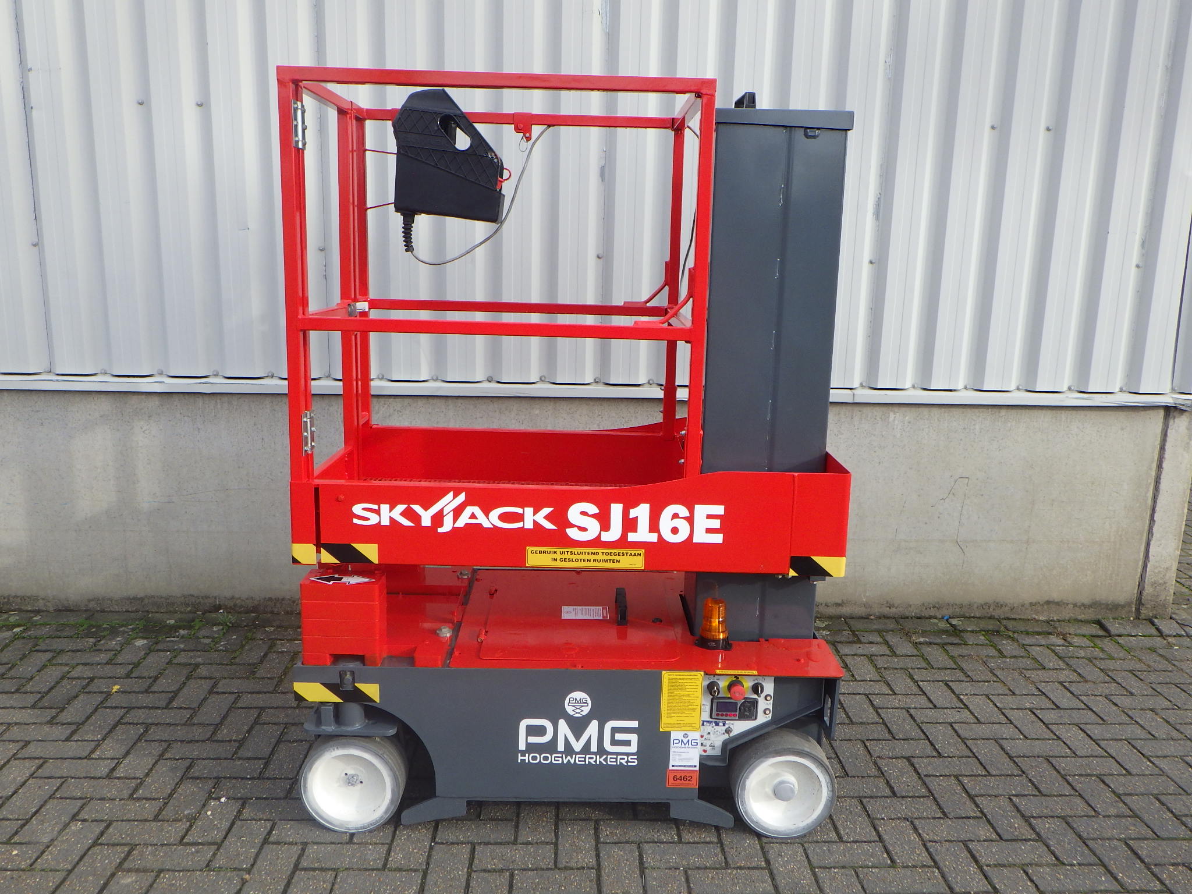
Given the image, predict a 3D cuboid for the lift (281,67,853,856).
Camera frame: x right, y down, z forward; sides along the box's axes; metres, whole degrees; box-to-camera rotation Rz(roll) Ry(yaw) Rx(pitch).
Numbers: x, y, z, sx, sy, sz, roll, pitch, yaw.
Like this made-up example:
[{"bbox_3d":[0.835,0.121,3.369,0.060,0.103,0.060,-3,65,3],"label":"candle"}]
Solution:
[{"bbox_3d":[-0.053,0.017,2.657,1.370,1.880,0.750,1,12,-1],"label":"lift"}]

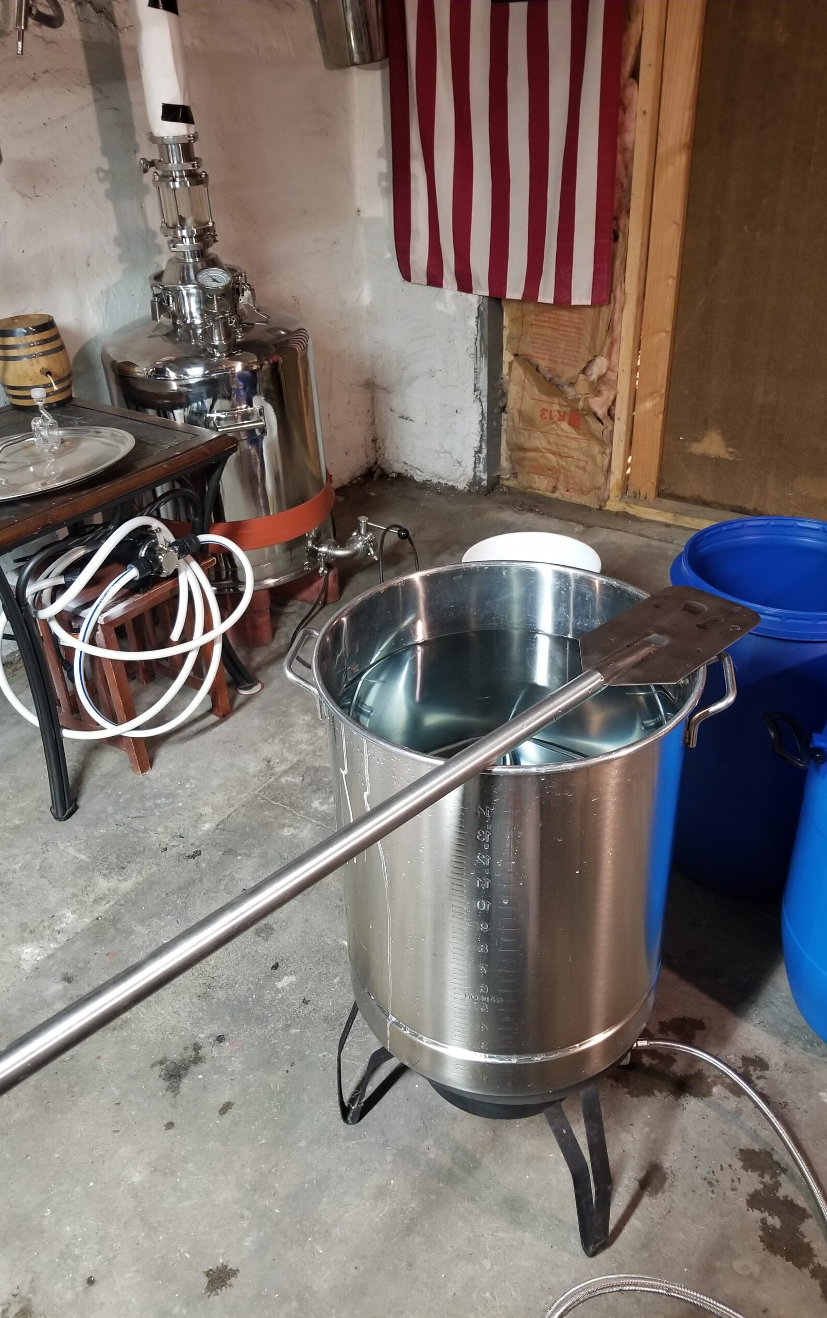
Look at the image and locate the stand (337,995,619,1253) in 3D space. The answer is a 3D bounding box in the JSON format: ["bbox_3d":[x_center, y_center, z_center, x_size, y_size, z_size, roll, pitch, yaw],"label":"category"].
[{"bbox_3d":[0.112,0.554,1.400,0.420,0.330,0.405,-2,33,1],"label":"stand"}]

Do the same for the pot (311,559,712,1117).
[{"bbox_3d":[0.109,0.196,1.197,0.450,0.491,0.418,-2,33,1],"label":"pot"}]

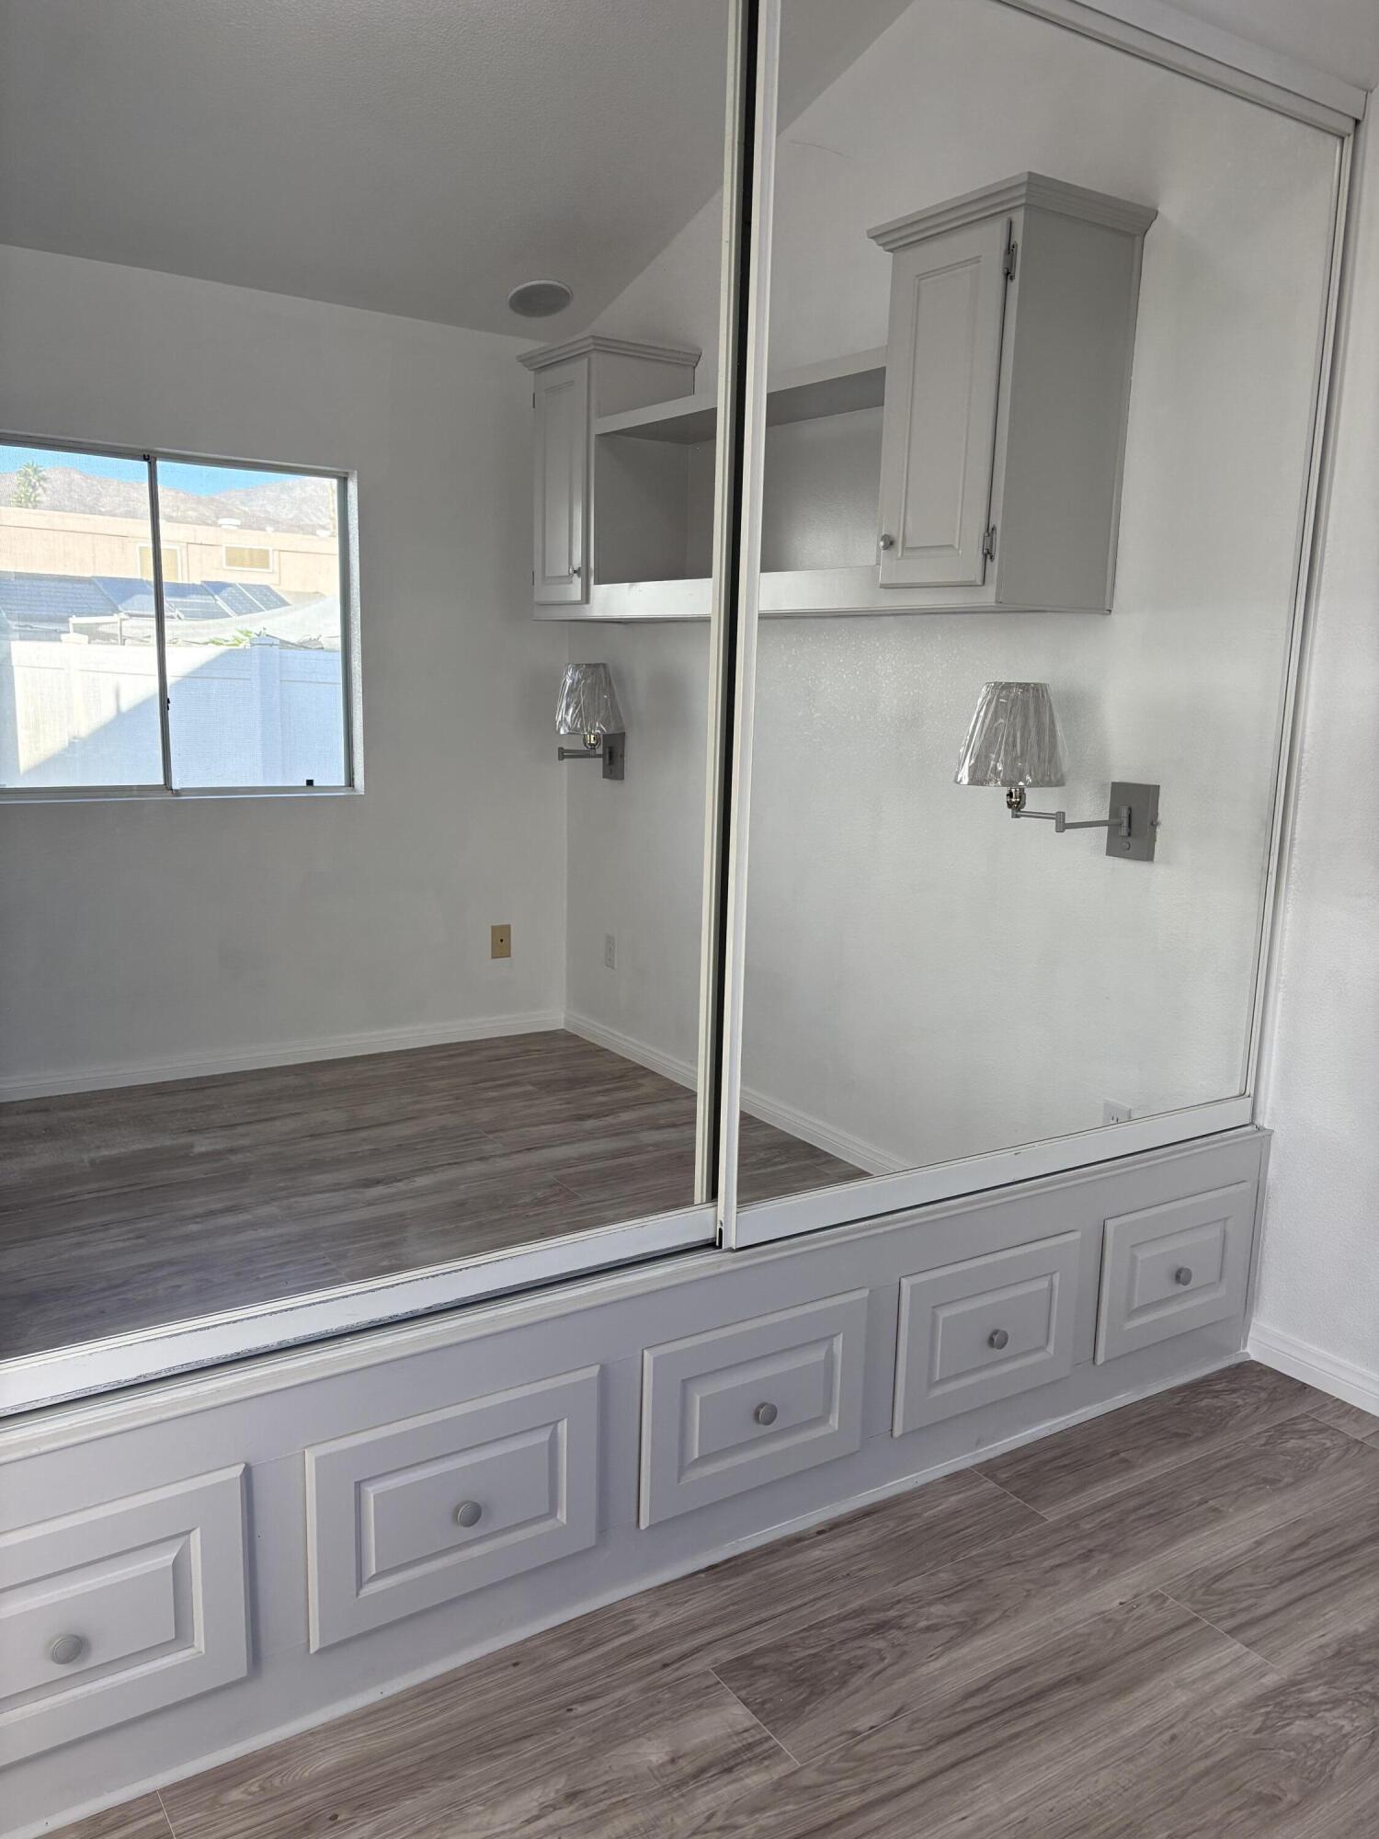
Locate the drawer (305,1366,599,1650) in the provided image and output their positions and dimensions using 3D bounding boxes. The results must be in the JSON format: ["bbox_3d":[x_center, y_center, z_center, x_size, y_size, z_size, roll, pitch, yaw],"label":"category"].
[{"bbox_3d":[-0.372,0.702,1.857,0.392,0.268,0.370,-5,12,-33],"label":"drawer"}]

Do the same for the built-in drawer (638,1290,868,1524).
[{"bbox_3d":[0.013,0.668,2.107,0.393,0.268,0.370,-5,12,-33],"label":"built-in drawer"}]

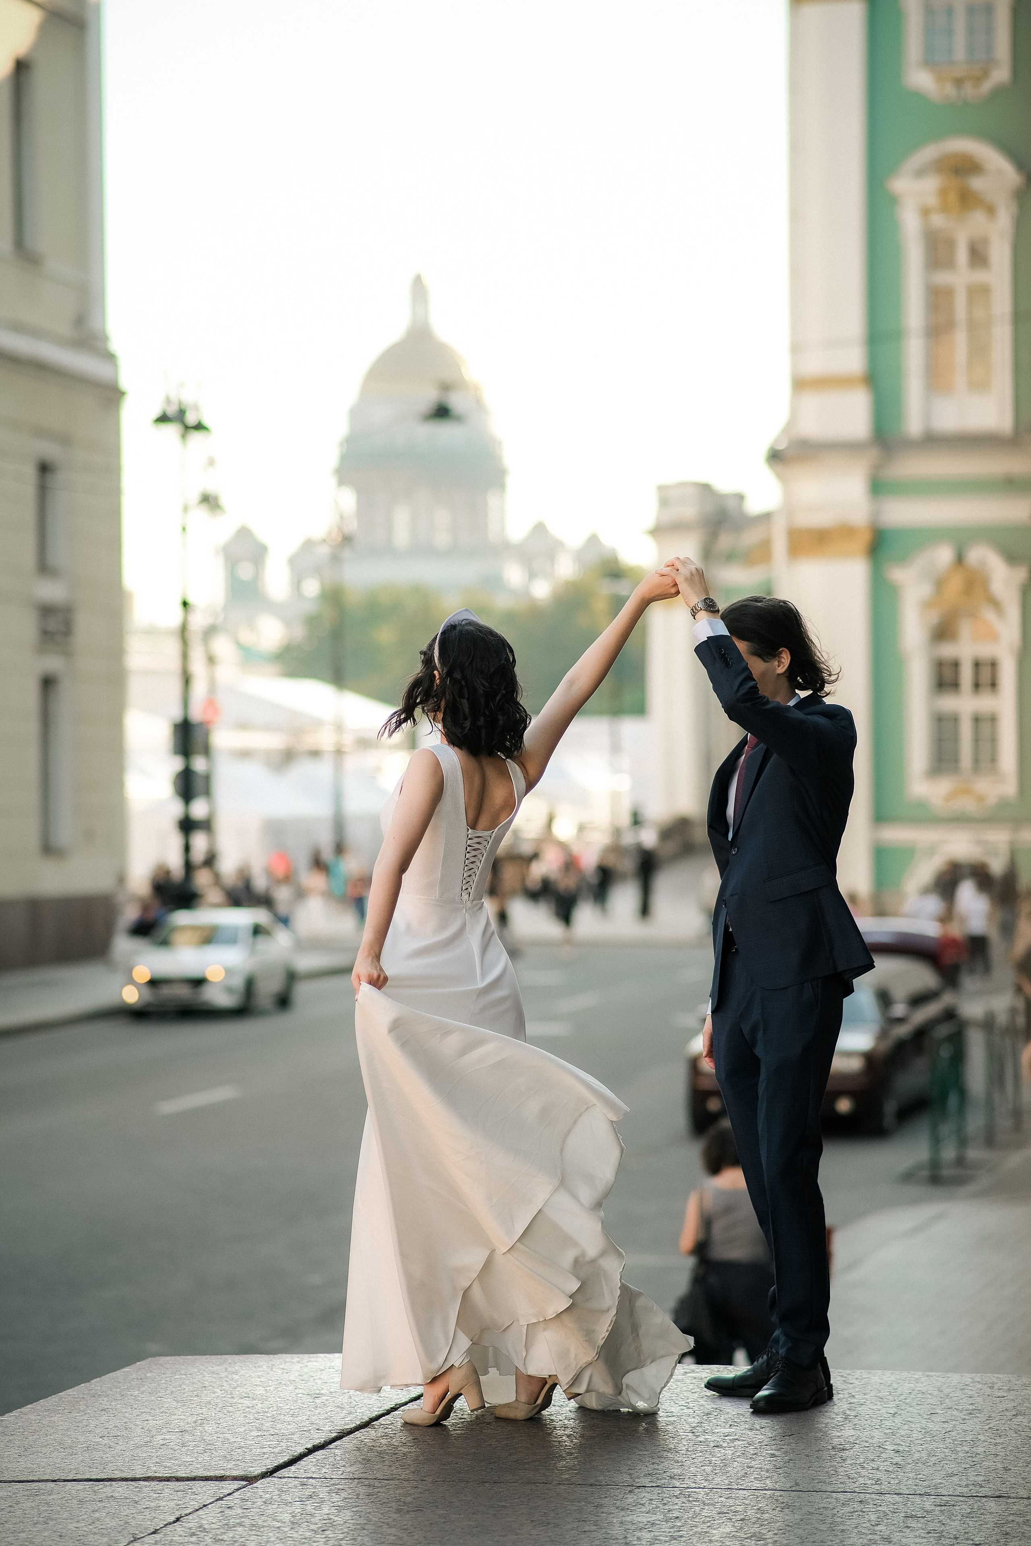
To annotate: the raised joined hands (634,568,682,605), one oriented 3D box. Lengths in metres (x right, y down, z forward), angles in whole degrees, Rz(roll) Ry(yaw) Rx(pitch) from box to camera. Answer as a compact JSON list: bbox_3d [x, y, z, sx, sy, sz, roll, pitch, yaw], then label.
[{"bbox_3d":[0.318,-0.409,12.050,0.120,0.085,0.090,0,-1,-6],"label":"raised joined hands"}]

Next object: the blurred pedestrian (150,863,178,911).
[{"bbox_3d":[-6.949,2.689,108.984,0.500,1.700,0.360,0,-1,0],"label":"blurred pedestrian"}]

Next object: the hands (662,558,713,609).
[{"bbox_3d":[0.379,-0.419,12.100,0.120,0.120,0.100,0,0,0],"label":"hands"}]

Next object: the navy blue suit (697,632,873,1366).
[{"bbox_3d":[0.602,0.504,12.270,0.400,1.630,0.480,0,0,-32],"label":"navy blue suit"}]

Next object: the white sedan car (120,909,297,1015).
[{"bbox_3d":[-4.516,2.783,81.500,1.770,1.460,4.450,0,0,10],"label":"white sedan car"}]

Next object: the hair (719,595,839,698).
[{"bbox_3d":[0.589,-0.282,12.270,0.255,0.230,0.190,0,0,-16],"label":"hair"}]

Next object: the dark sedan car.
[{"bbox_3d":[2.878,2.343,50.500,1.850,1.680,4.750,-1,0,10],"label":"dark sedan car"}]

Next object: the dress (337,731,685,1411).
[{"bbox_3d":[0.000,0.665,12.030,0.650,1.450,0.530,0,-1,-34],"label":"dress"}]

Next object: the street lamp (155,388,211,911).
[{"bbox_3d":[-6.371,-1.696,105.000,1.100,11.000,1.000,0,0,0],"label":"street lamp"}]

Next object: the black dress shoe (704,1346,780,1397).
[{"bbox_3d":[0.572,1.353,12.400,0.295,0.112,0.105,0,0,3],"label":"black dress shoe"}]

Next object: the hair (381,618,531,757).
[{"bbox_3d":[-0.126,-0.184,11.900,0.290,0.300,0.260,0,0,-25],"label":"hair"}]

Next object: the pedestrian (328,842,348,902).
[{"bbox_3d":[-3.813,2.347,118.000,0.450,1.670,0.320,0,0,-37],"label":"pedestrian"}]

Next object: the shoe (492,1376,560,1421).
[{"bbox_3d":[0.032,1.357,12.000,0.195,0.130,0.077,-1,-1,18],"label":"shoe"}]

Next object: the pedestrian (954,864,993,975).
[{"bbox_3d":[7.248,2.361,87.000,0.500,1.720,0.360,0,-1,0],"label":"pedestrian"}]

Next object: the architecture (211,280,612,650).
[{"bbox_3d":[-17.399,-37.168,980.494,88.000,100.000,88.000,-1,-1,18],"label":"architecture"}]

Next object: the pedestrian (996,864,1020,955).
[{"bbox_3d":[8.600,2.373,96.000,0.460,1.690,0.320,0,0,0],"label":"pedestrian"}]

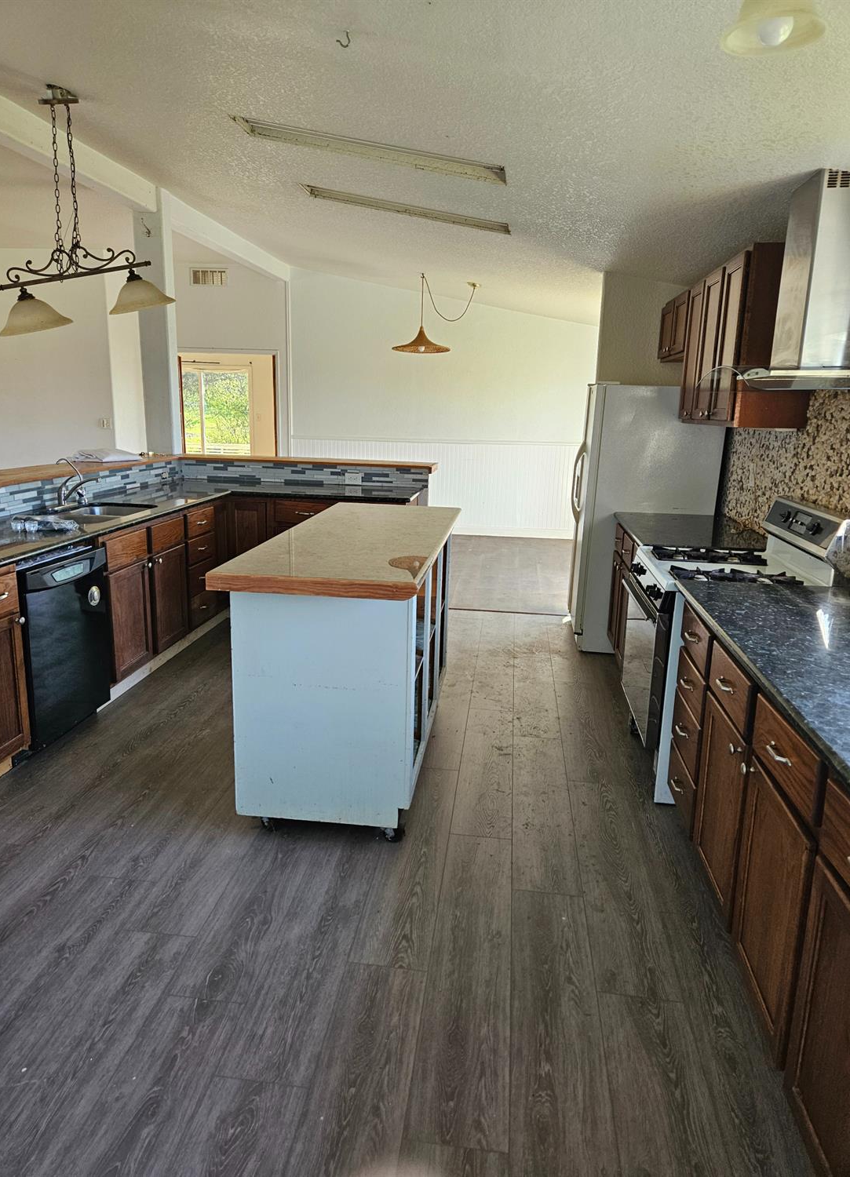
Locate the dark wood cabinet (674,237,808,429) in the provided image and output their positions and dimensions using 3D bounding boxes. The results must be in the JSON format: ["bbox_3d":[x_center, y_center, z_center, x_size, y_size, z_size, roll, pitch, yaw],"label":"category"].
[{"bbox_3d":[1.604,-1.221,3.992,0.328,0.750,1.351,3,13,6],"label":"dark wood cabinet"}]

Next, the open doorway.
[{"bbox_3d":[-2.370,-1.817,9.569,1.242,2.076,0.129,3,13,6],"label":"open doorway"}]

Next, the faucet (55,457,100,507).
[{"bbox_3d":[-1.992,-0.606,4.494,0.240,0.267,0.200,3,13,6],"label":"faucet"}]

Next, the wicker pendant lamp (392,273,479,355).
[{"bbox_3d":[0.100,-2.606,7.416,0.825,0.691,0.546,3,13,6],"label":"wicker pendant lamp"}]

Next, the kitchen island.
[{"bbox_3d":[-0.272,0.219,3.645,0.710,0.970,1.989,3,13,6],"label":"kitchen island"}]

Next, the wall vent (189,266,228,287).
[{"bbox_3d":[-2.515,-3.624,9.101,0.448,0.199,0.030,3,13,6],"label":"wall vent"}]

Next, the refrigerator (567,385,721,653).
[{"bbox_3d":[1.413,-0.486,5.286,0.848,1.691,0.860,3,13,6],"label":"refrigerator"}]

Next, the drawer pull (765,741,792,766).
[{"bbox_3d":[0.824,0.388,1.838,0.028,0.020,0.131,3,13,6],"label":"drawer pull"}]

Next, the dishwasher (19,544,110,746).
[{"bbox_3d":[-1.827,0.242,3.461,0.606,0.795,0.601,3,13,6],"label":"dishwasher"}]

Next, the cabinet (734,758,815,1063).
[{"bbox_3d":[1.021,0.760,1.864,0.400,0.546,0.429,3,13,6],"label":"cabinet"}]

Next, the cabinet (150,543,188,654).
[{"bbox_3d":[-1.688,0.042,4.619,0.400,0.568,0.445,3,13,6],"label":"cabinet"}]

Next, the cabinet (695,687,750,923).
[{"bbox_3d":[1.190,0.662,2.361,0.596,0.551,0.477,3,13,6],"label":"cabinet"}]

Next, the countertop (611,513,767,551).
[{"bbox_3d":[1.440,-0.296,4.250,0.678,0.050,1.224,3,13,6],"label":"countertop"}]

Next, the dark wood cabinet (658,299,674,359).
[{"bbox_3d":[1.749,-1.686,5.124,0.328,0.351,0.447,3,13,6],"label":"dark wood cabinet"}]

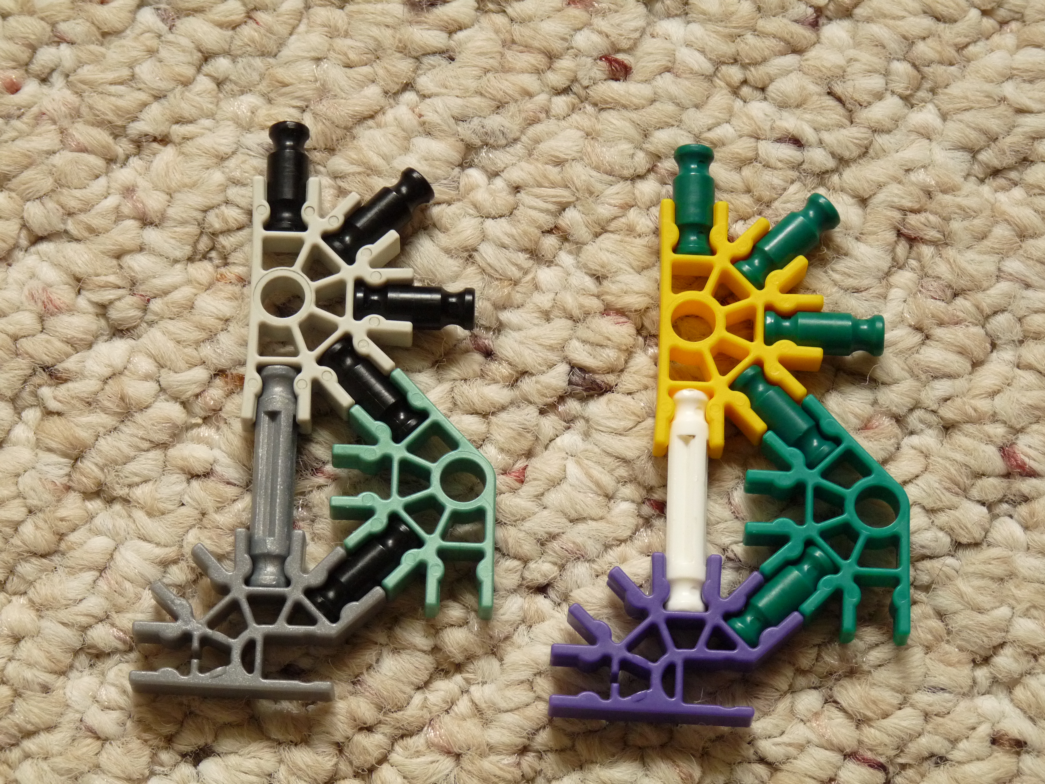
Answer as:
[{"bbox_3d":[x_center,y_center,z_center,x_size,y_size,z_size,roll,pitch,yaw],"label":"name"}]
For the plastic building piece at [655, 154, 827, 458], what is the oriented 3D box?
[{"bbox_3d":[0.031,-0.010,0.595,0.023,0.006,0.040,2,70,0],"label":"plastic building piece"}]

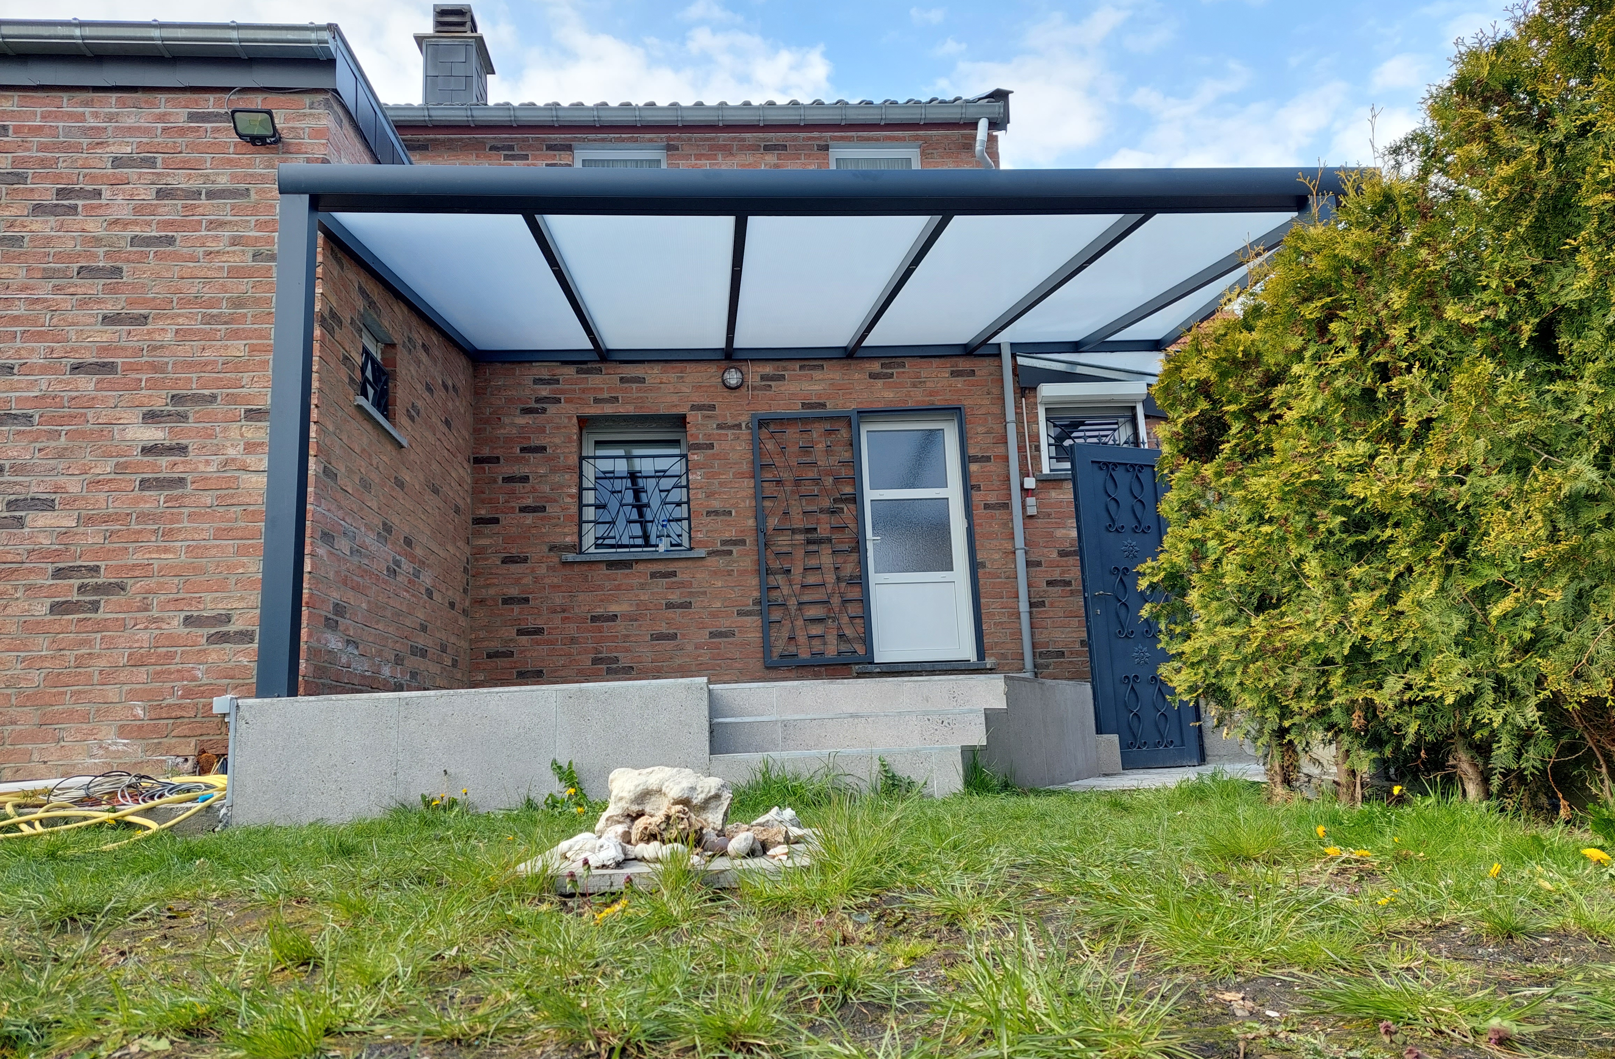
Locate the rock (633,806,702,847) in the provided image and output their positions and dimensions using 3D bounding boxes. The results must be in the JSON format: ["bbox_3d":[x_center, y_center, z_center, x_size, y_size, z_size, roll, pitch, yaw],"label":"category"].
[{"bbox_3d":[-0.284,0.603,2.278,0.147,0.083,0.107,-2,-11,-5],"label":"rock"}]

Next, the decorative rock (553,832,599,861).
[{"bbox_3d":[-0.429,0.587,2.077,0.093,0.051,0.073,-2,-11,-5],"label":"decorative rock"}]

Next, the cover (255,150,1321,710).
[{"bbox_3d":[0.280,-0.474,6.894,5.490,2.965,4.050,-2,-11,-5],"label":"cover"}]

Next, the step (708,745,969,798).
[{"bbox_3d":[0.111,1.004,4.618,1.012,0.182,0.300,-2,-11,-5],"label":"step"}]

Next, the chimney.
[{"bbox_3d":[-3.897,-5.102,12.411,0.727,1.306,0.727,-2,-11,-5],"label":"chimney"}]

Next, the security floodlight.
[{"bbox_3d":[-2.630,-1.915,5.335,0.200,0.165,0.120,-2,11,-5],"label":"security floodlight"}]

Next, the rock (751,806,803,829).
[{"bbox_3d":[-0.065,0.640,2.462,0.117,0.061,0.092,-2,-11,-5],"label":"rock"}]

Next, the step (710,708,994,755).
[{"bbox_3d":[0.172,0.898,4.941,1.188,0.144,0.300,-2,-11,-5],"label":"step"}]

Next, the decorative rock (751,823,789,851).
[{"bbox_3d":[-0.070,0.576,2.096,0.071,0.048,0.056,-2,-11,-5],"label":"decorative rock"}]

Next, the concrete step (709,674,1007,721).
[{"bbox_3d":[0.233,0.802,5.261,1.364,0.162,0.300,-2,-11,-5],"label":"concrete step"}]

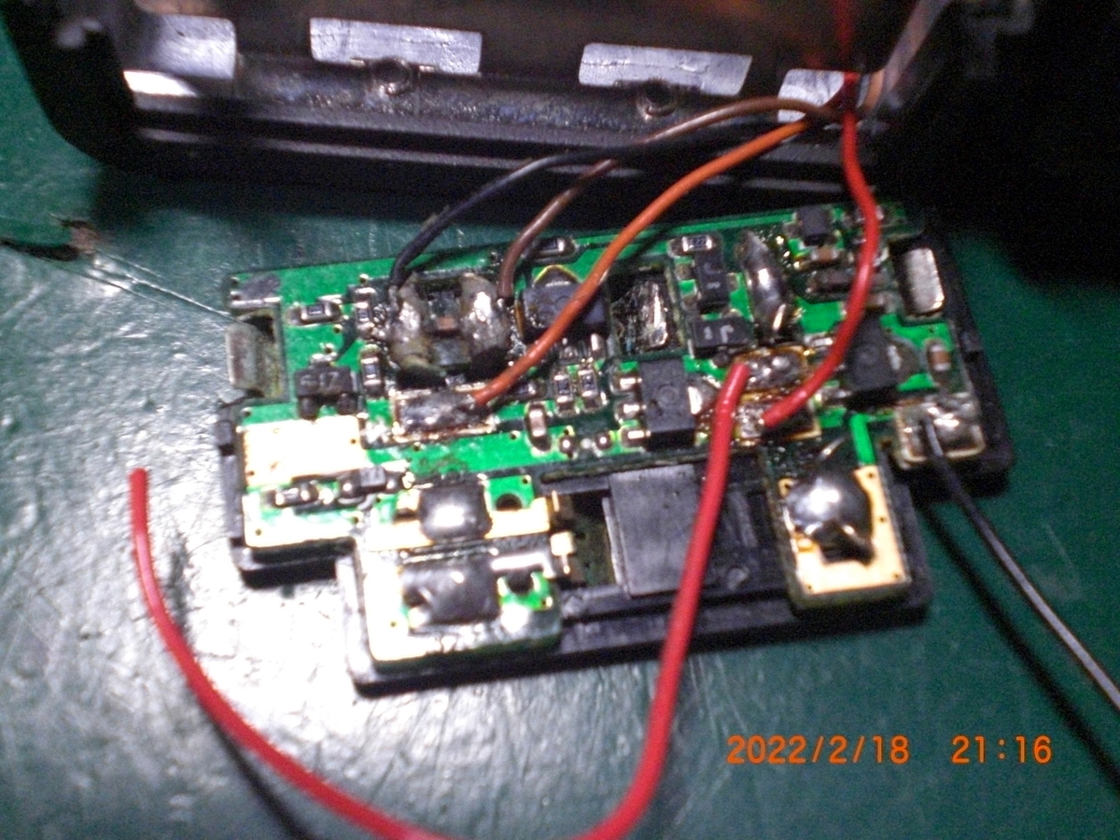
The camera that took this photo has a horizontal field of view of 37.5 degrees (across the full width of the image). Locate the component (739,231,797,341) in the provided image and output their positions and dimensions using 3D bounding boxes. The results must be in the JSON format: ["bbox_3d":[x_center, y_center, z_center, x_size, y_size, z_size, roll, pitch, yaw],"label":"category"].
[{"bbox_3d":[0.011,-0.007,0.090,0.002,0.002,0.006,-8,63,-6],"label":"component"}]

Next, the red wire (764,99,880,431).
[{"bbox_3d":[0.015,-0.009,0.090,0.004,0.004,0.022,15,63,6],"label":"red wire"}]

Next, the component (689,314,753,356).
[{"bbox_3d":[0.009,-0.005,0.089,0.003,0.001,0.002,-7,63,-5],"label":"component"}]

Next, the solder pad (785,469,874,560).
[{"bbox_3d":[0.014,0.005,0.084,0.004,0.001,0.004,-7,63,-5],"label":"solder pad"}]

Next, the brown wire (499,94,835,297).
[{"bbox_3d":[0.006,-0.014,0.091,0.023,0.003,0.004,-30,68,-16],"label":"brown wire"}]

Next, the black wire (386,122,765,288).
[{"bbox_3d":[0.001,-0.013,0.091,0.024,0.003,0.003,-24,66,-13],"label":"black wire"}]

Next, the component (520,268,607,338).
[{"bbox_3d":[0.000,-0.006,0.090,0.004,0.002,0.003,-7,63,-5],"label":"component"}]

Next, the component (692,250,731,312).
[{"bbox_3d":[0.008,-0.008,0.091,0.002,0.001,0.003,-7,63,-5],"label":"component"}]

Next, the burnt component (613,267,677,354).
[{"bbox_3d":[0.005,-0.006,0.091,0.003,0.001,0.004,-7,63,-5],"label":"burnt component"}]

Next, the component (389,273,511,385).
[{"bbox_3d":[-0.006,-0.005,0.088,0.006,0.002,0.005,-7,63,-5],"label":"component"}]

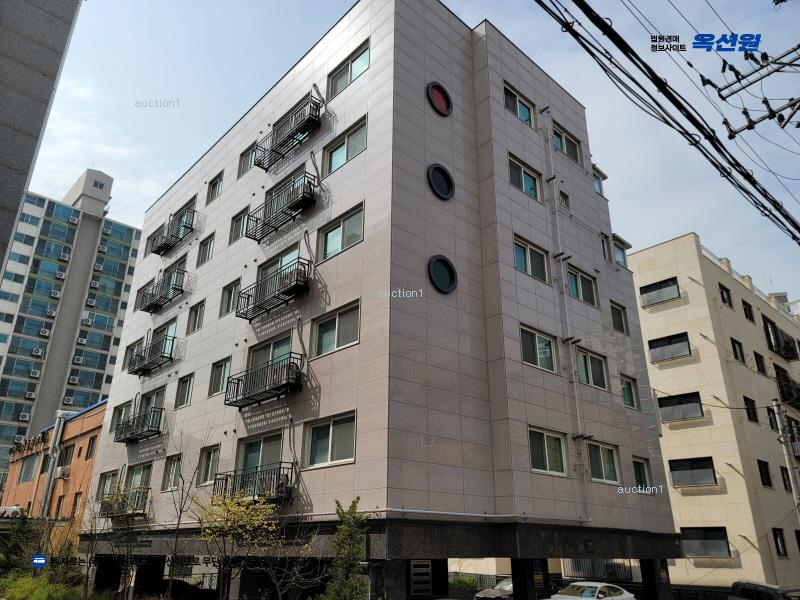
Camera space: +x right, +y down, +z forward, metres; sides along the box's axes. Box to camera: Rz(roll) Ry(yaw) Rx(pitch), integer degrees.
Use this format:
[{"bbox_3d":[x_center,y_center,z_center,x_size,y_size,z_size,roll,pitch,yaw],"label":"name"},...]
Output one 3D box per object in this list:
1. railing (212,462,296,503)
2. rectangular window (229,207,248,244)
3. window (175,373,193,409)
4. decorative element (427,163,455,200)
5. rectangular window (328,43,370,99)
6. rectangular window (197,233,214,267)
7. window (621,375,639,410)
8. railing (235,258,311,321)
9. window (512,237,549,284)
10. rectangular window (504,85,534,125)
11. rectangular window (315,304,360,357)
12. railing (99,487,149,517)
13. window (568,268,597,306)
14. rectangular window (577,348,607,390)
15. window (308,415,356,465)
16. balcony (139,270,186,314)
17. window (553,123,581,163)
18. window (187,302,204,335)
[{"bbox_3d":[-3.937,4.969,15.366,0.461,0.883,3.407,20,-29,-39],"label":"railing"},{"bbox_3d":[-5.832,-2.685,21.300,0.150,1.154,1.278,20,-30,-39],"label":"rectangular window"},{"bbox_3d":[-7.766,3.329,21.029,0.150,1.187,1.350,20,-29,-39],"label":"window"},{"bbox_3d":[1.159,-3.285,16.164,1.109,1.109,0.150,20,-30,-39],"label":"decorative element"},{"bbox_3d":[-1.544,-7.037,17.926,0.150,1.166,2.089,20,-28,-39],"label":"rectangular window"},{"bbox_3d":[-7.548,-1.904,22.767,0.150,1.172,1.302,20,-28,-39],"label":"rectangular window"},{"bbox_3d":[7.612,3.101,19.273,1.012,1.052,0.150,20,-30,-39],"label":"window"},{"bbox_3d":[-3.877,-0.261,17.490,0.461,0.906,3.407,20,-29,-39],"label":"railing"},{"bbox_3d":[3.899,-1.146,17.208,1.758,1.113,0.150,20,-28,-39],"label":"window"},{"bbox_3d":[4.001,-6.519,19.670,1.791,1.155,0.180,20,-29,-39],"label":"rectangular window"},{"bbox_3d":[-1.646,0.816,14.881,0.150,1.187,2.101,20,-29,-39],"label":"rectangular window"},{"bbox_3d":[-10.236,7.562,21.484,0.462,0.894,3.507,20,-28,-39],"label":"railing"},{"bbox_3d":[6.031,-0.366,19.288,1.800,1.114,0.180,20,-29,-39],"label":"window"},{"bbox_3d":[5.970,2.204,17.986,1.755,1.128,0.150,20,-28,-39],"label":"rectangular window"},{"bbox_3d":[-1.655,3.382,13.761,0.150,1.162,2.054,20,-30,-39],"label":"window"},{"bbox_3d":[-10.256,-0.351,25.046,0.493,0.881,3.466,20,-29,-39],"label":"balcony"},{"bbox_3d":[6.174,-5.705,21.422,1.791,1.168,0.150,20,-29,-39],"label":"window"},{"bbox_3d":[-7.667,0.695,21.972,0.150,1.130,1.292,20,-30,-39],"label":"window"}]

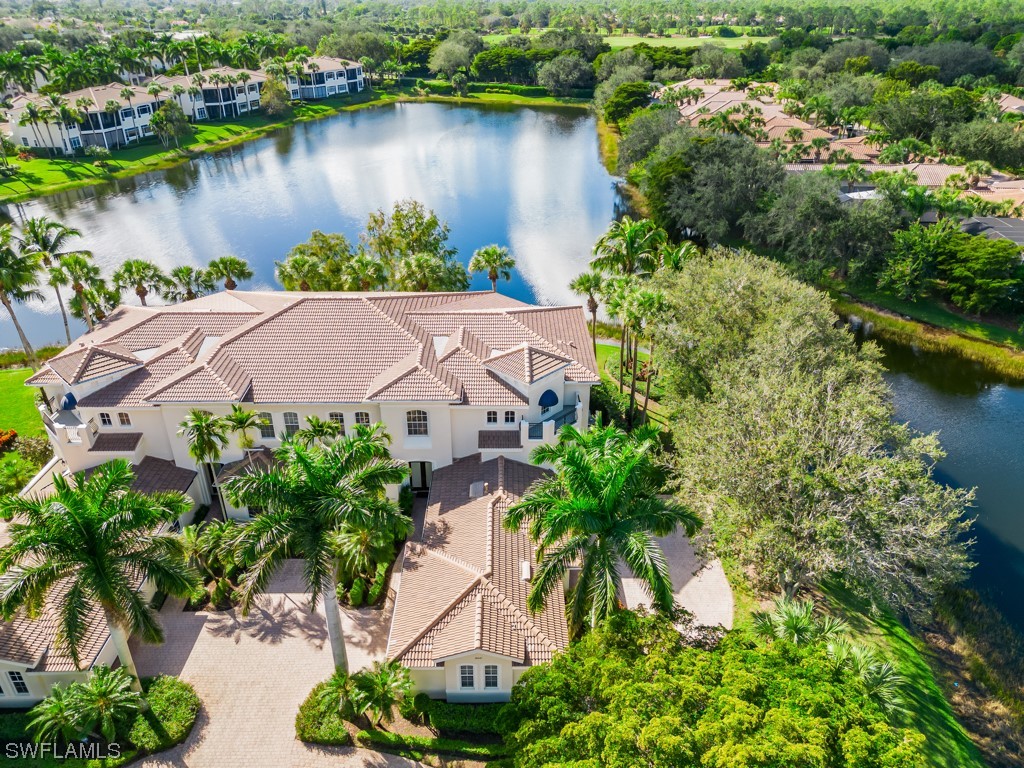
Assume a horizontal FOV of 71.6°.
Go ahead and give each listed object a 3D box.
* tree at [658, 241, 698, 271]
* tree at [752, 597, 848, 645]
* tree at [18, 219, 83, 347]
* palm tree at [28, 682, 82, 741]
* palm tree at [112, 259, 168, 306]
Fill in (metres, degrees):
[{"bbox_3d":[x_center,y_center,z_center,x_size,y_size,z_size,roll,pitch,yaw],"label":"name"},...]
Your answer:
[{"bbox_3d":[13.416,-6.506,58.382,4.600,10.920,4.600,0,30,0],"label":"tree"},{"bbox_3d":[14.383,12.509,35.398,4.385,3.189,4.186,0,29,0],"label":"tree"},{"bbox_3d":[-35.878,-7.250,57.482,5.300,12.800,5.300,0,30,0],"label":"tree"},{"bbox_3d":[-19.683,15.022,31.092,2.392,2.890,2.392,0,29,0],"label":"palm tree"},{"bbox_3d":[-30.281,-6.051,59.073,4.460,9.180,4.460,0,30,0],"label":"palm tree"}]

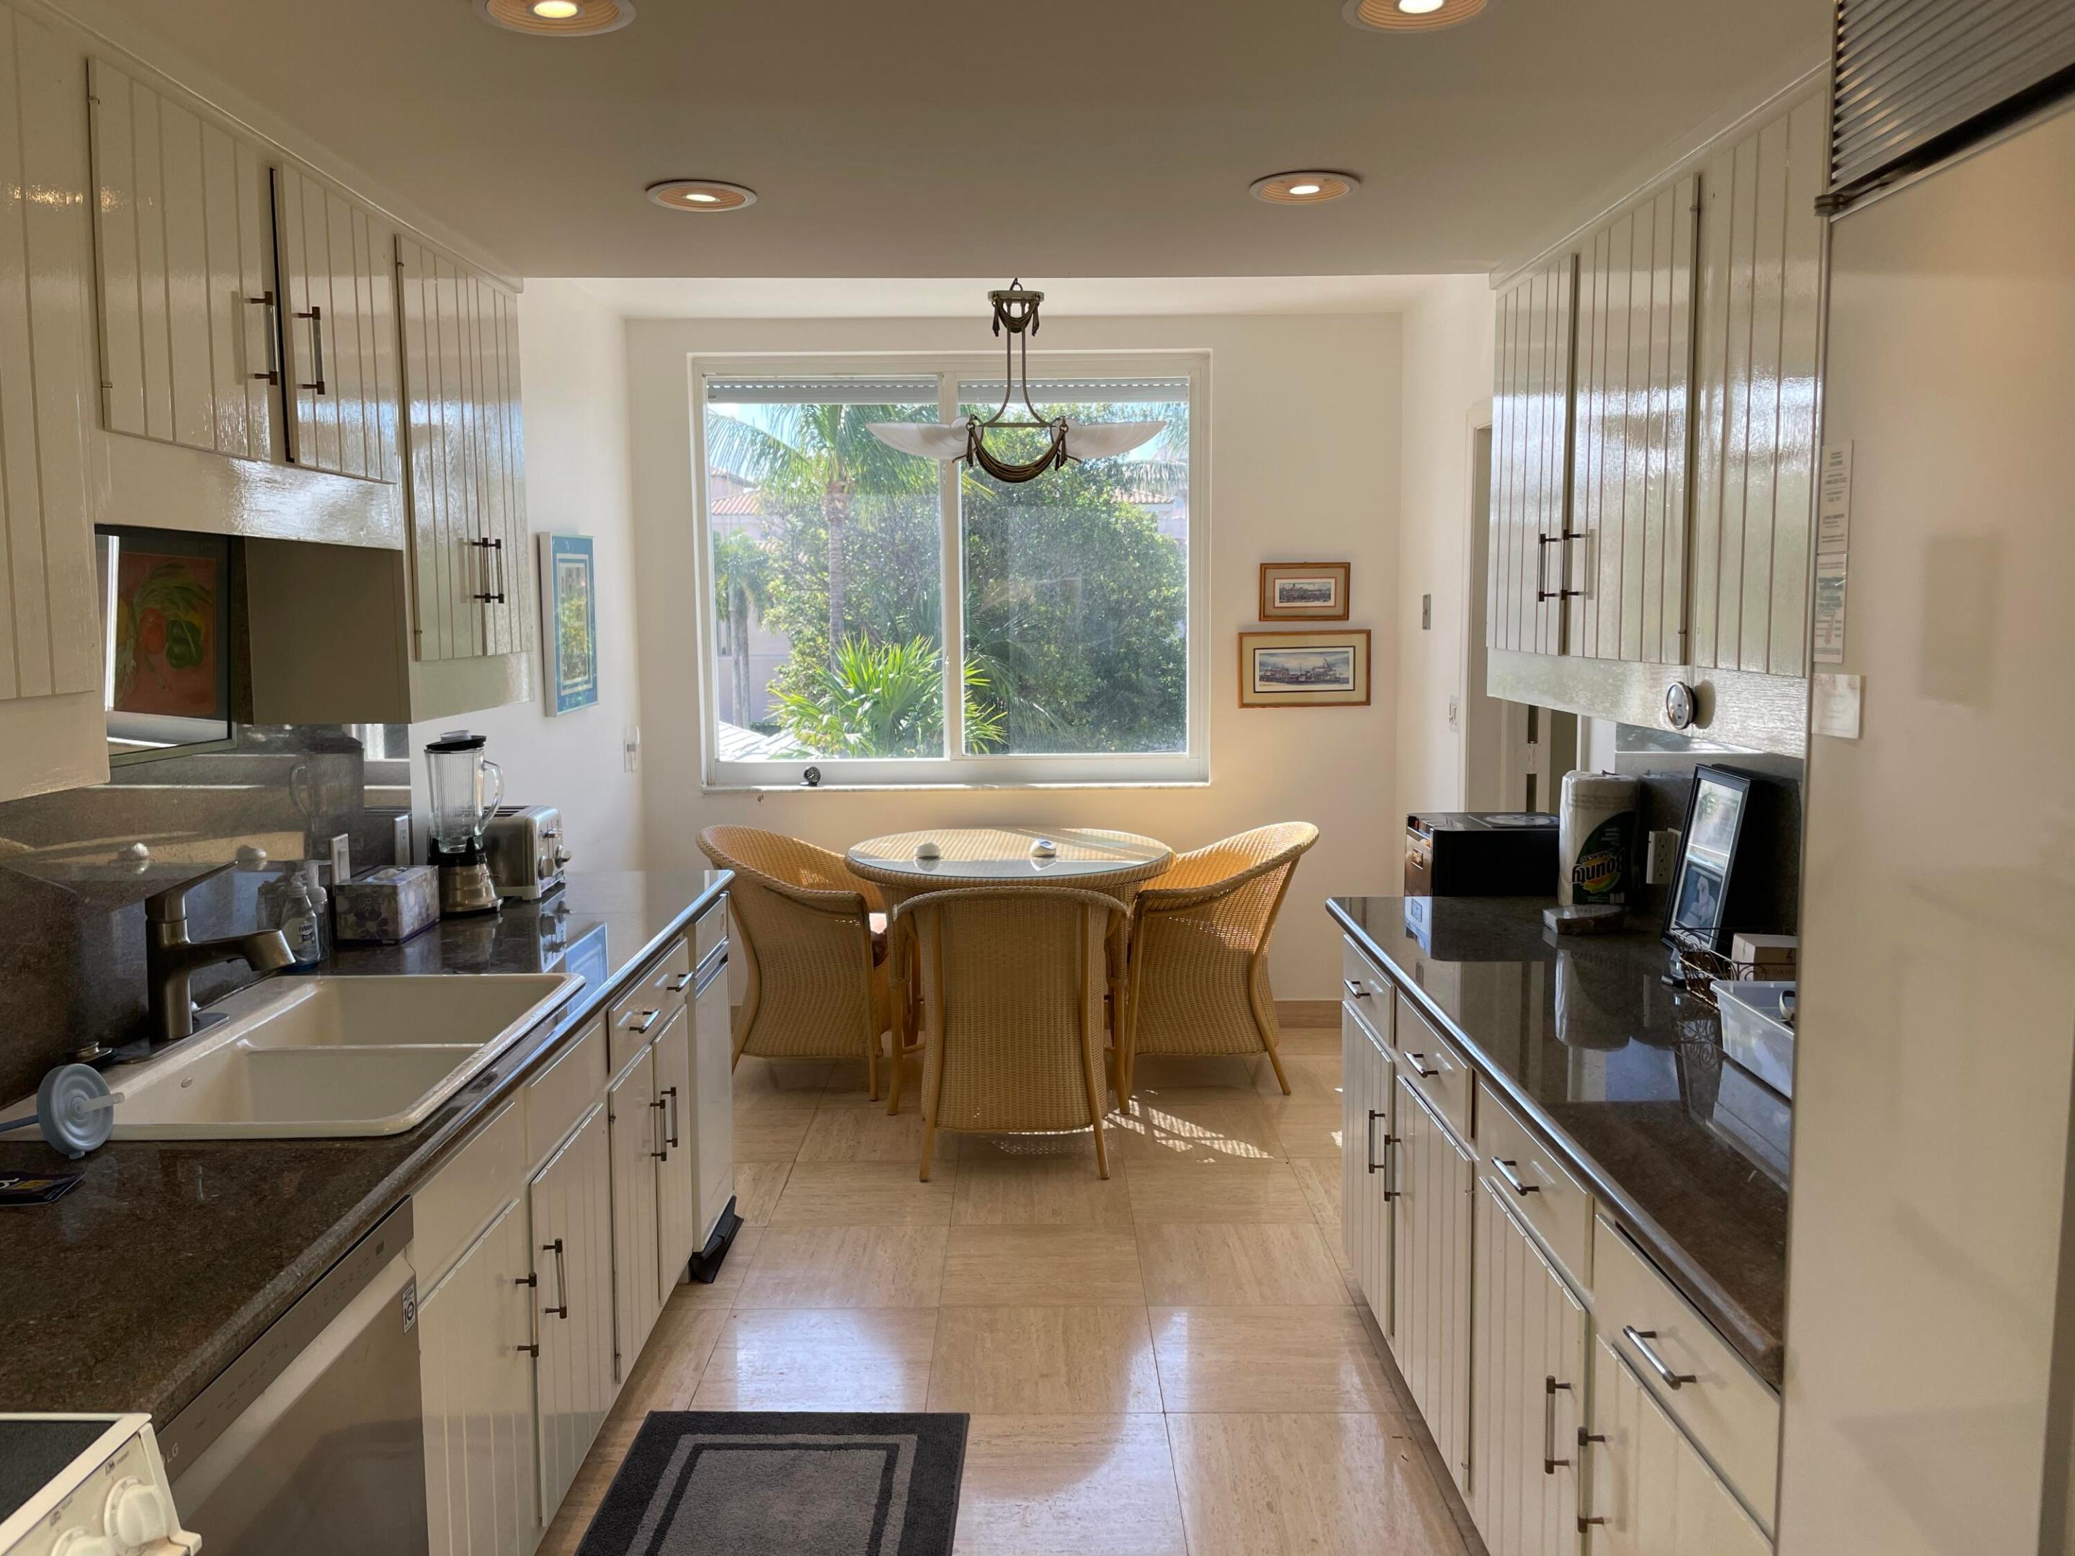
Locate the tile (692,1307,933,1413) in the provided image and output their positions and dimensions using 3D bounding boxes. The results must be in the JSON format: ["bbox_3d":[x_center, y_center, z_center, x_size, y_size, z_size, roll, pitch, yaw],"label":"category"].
[{"bbox_3d":[-0.444,1.211,3.233,0.460,0.020,0.460,0,6,0],"label":"tile"}]

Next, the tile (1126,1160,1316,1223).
[{"bbox_3d":[0.474,1.102,4.134,0.460,0.015,0.455,0,6,0],"label":"tile"}]

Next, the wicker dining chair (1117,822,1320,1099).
[{"bbox_3d":[0.601,0.567,5.154,0.640,0.820,0.720,1,6,6],"label":"wicker dining chair"}]

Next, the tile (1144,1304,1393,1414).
[{"bbox_3d":[0.476,1.204,3.230,0.460,0.015,0.455,0,6,0],"label":"tile"}]

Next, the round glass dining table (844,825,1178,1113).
[{"bbox_3d":[-0.087,0.614,5.111,1.063,0.757,1.063,0,6,0],"label":"round glass dining table"}]

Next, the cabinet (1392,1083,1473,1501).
[{"bbox_3d":[0.931,0.864,2.791,0.460,0.534,0.534,0,6,0],"label":"cabinet"}]

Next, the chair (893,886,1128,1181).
[{"bbox_3d":[-0.069,0.657,4.376,0.644,0.828,0.635,0,6,0],"label":"chair"}]

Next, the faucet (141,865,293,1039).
[{"bbox_3d":[-1.217,0.259,2.331,0.220,0.266,0.065,0,6,0],"label":"faucet"}]

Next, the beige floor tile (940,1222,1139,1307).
[{"bbox_3d":[0.013,1.150,3.671,0.456,0.012,0.456,0,6,0],"label":"beige floor tile"}]

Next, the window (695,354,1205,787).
[{"bbox_3d":[-0.291,-0.729,5.556,1.812,1.534,0.100,0,6,0],"label":"window"}]

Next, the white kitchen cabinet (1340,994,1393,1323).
[{"bbox_3d":[0.934,0.794,3.246,0.500,0.552,0.474,0,6,0],"label":"white kitchen cabinet"}]

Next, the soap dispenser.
[{"bbox_3d":[-1.363,0.258,2.893,0.075,0.185,0.060,-4,7,-33],"label":"soap dispenser"}]

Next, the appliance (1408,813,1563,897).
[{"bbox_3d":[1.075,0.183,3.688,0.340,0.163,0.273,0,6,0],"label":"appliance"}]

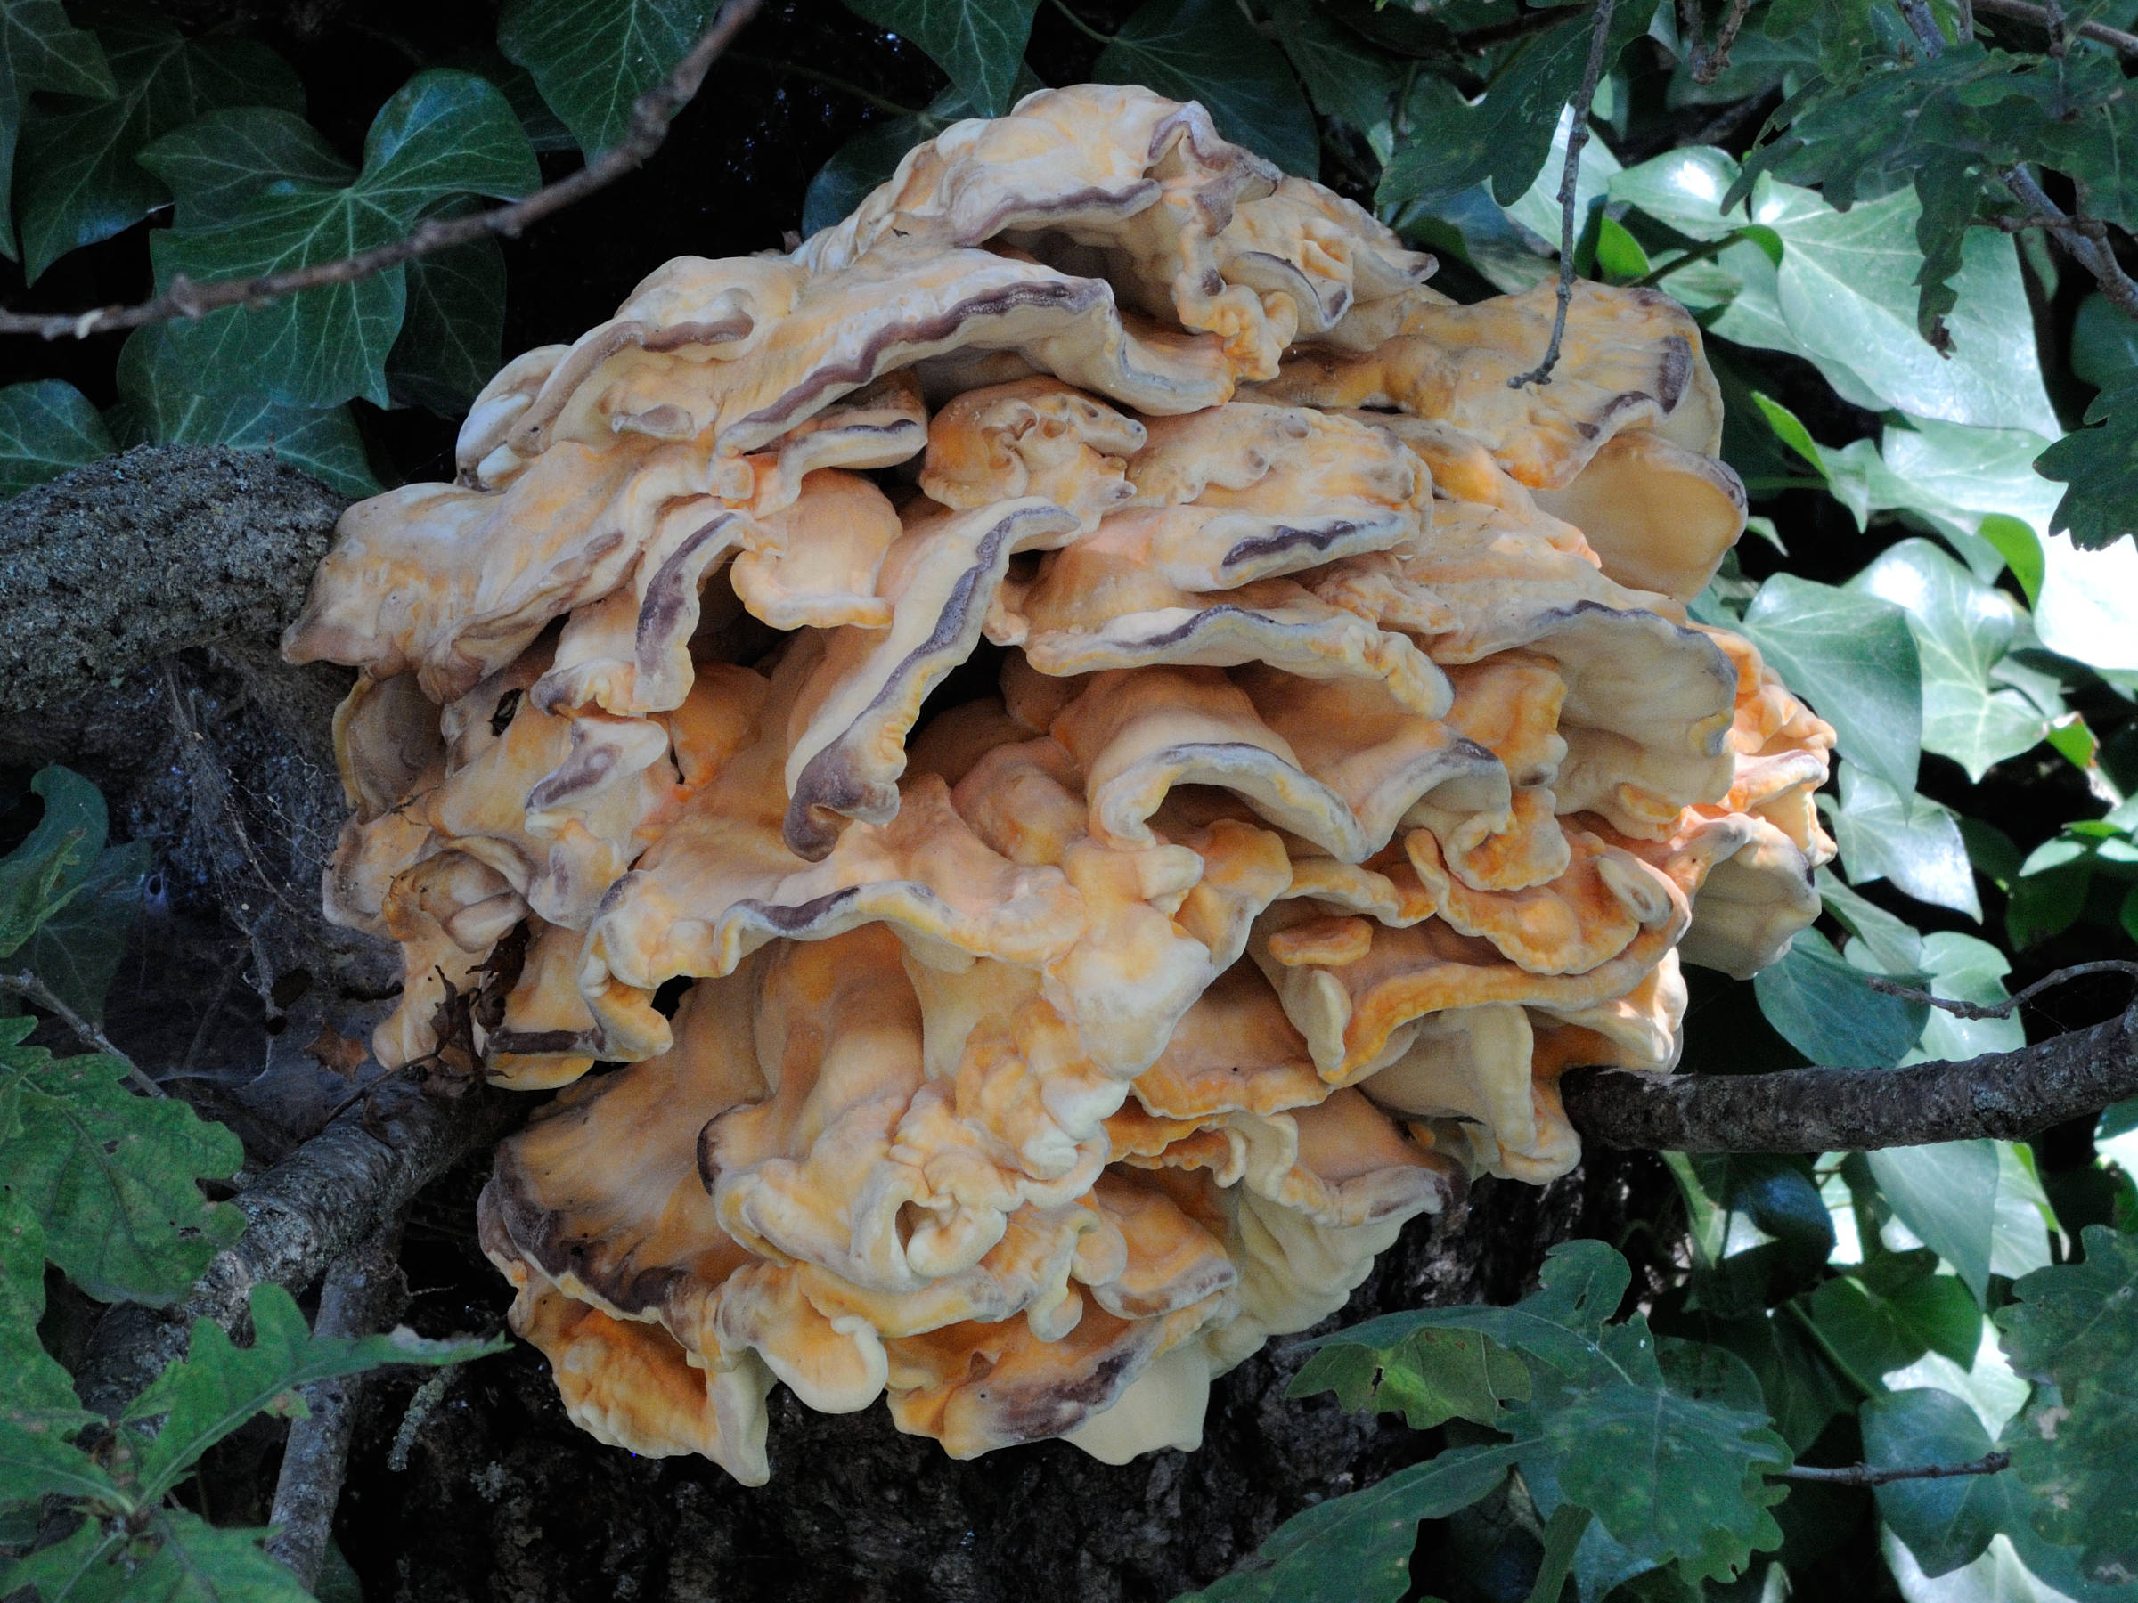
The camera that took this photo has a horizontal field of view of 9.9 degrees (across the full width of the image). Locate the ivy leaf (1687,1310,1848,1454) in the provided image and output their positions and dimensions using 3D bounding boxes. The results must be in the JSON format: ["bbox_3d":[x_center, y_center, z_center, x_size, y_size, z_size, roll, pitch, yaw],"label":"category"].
[{"bbox_3d":[0.157,0.129,2.770,0.038,0.040,0.014,0,-18,-6],"label":"ivy leaf"}]

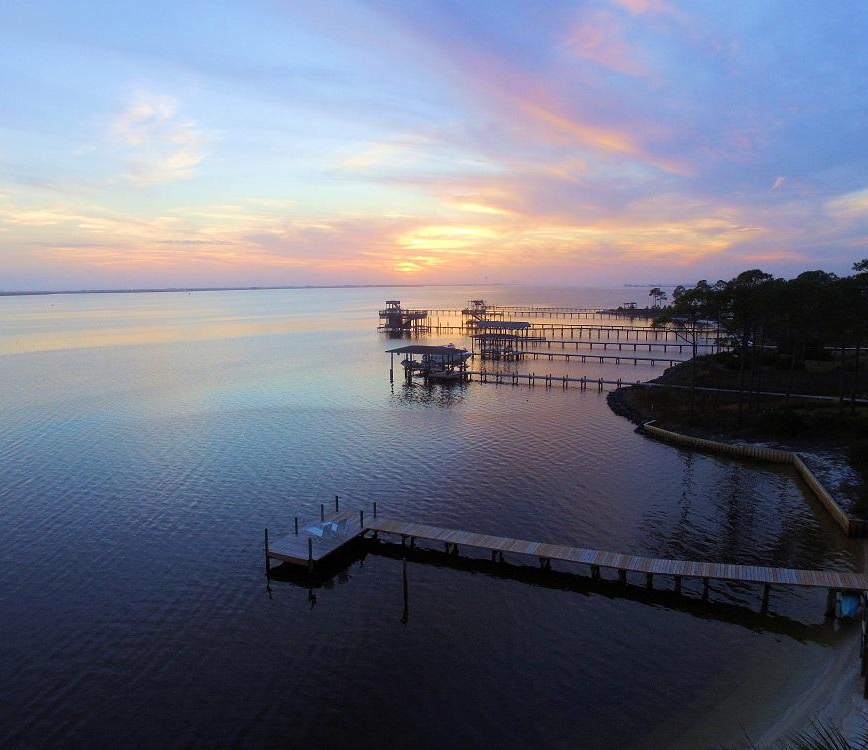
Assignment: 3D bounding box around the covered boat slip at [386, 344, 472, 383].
[{"bbox_3d":[-0.850,-1.484,82.748,11.000,5.000,5.100,4,10,24],"label":"covered boat slip"}]

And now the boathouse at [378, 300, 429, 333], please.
[{"bbox_3d":[-8.458,-16.717,166.043,12.625,8.787,8.080,2,9,12],"label":"boathouse"}]

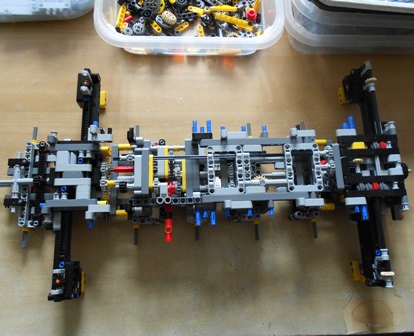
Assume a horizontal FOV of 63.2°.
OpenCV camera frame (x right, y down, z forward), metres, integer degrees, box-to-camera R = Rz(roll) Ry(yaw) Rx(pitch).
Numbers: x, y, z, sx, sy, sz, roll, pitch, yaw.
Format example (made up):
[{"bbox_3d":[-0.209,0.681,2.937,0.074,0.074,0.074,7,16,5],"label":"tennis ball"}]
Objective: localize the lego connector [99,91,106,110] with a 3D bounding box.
[{"bbox_3d":[-0.141,-0.092,0.456,0.008,0.008,0.024,-2,77,-4],"label":"lego connector"}]

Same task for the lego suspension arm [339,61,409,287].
[{"bbox_3d":[0.209,0.002,0.422,0.056,0.076,0.274,-2,77,-4],"label":"lego suspension arm"}]

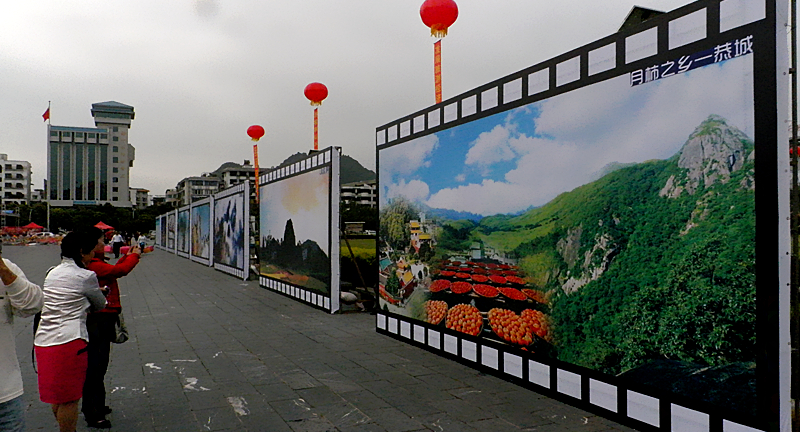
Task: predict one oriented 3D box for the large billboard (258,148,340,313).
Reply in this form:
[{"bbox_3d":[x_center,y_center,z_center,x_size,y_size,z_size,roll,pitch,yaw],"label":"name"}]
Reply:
[{"bbox_3d":[-2.604,0.359,14.657,0.188,3.210,6.520,1,-2,-25],"label":"large billboard"}]

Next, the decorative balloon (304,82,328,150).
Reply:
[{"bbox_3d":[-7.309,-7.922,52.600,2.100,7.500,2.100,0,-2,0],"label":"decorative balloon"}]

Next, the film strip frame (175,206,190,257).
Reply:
[{"bbox_3d":[-13.561,1.001,38.113,0.200,3.210,6.900,1,-2,-25],"label":"film strip frame"}]

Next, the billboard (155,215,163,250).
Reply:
[{"bbox_3d":[-25.146,1.840,62.962,0.188,3.190,6.450,1,-2,-25],"label":"billboard"}]

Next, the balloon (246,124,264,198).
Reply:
[{"bbox_3d":[-16.991,-6.194,70.900,2.100,8.900,2.100,0,-2,0],"label":"balloon"}]

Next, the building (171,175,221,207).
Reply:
[{"bbox_3d":[-72.400,-2.309,216.000,12.000,19.600,33.000,1,-2,-25],"label":"building"}]

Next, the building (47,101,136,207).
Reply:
[{"bbox_3d":[-100.460,-14.286,196.104,25.000,43.400,15.000,1,-2,-25],"label":"building"}]

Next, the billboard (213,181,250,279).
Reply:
[{"bbox_3d":[-6.352,0.575,22.615,0.200,3.210,6.750,1,-2,-25],"label":"billboard"}]

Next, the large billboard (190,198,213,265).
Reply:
[{"bbox_3d":[-9.832,0.836,30.065,0.188,3.190,6.450,1,-2,-25],"label":"large billboard"}]

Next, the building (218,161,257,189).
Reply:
[{"bbox_3d":[-58.745,-5.095,220.855,18.000,27.000,13.000,1,-2,-14],"label":"building"}]

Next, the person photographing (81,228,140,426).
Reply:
[{"bbox_3d":[-2.359,0.866,4.941,0.520,1.570,0.480,2,-2,-36],"label":"person photographing"}]

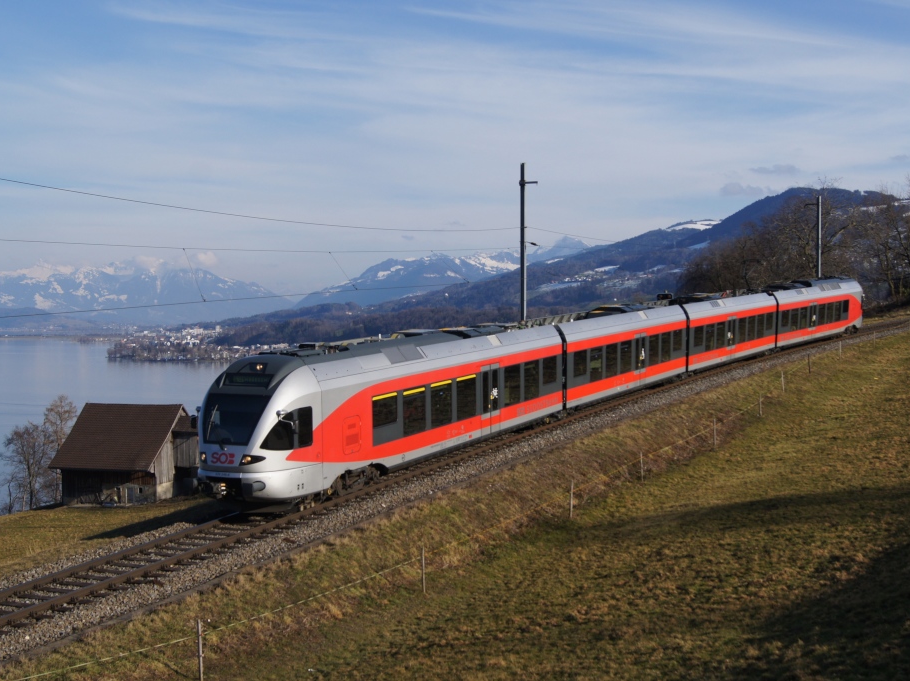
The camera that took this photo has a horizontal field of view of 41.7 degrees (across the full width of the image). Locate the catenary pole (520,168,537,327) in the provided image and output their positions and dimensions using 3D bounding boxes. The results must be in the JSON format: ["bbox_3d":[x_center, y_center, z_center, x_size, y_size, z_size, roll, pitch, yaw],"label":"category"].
[{"bbox_3d":[3.564,-2.514,56.847,0.920,11.890,0.340,0,1,29],"label":"catenary pole"}]

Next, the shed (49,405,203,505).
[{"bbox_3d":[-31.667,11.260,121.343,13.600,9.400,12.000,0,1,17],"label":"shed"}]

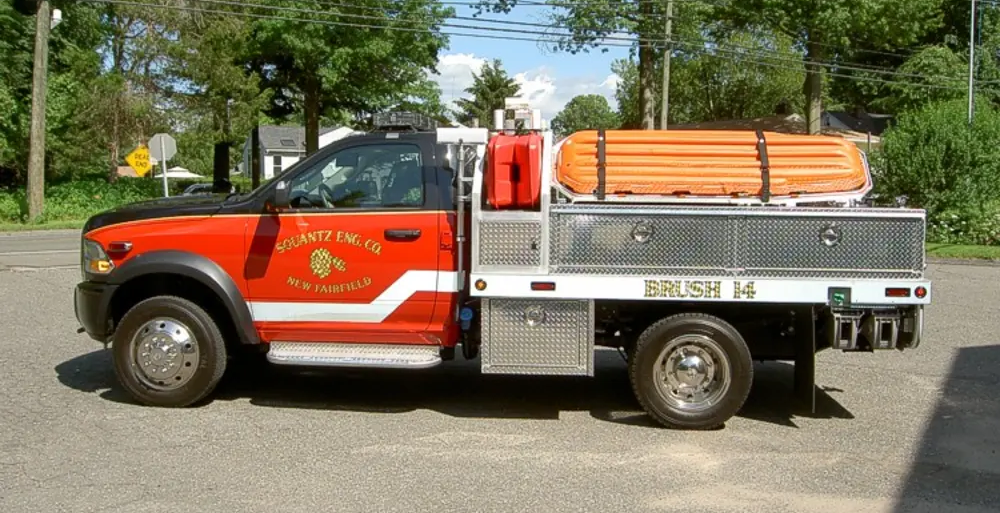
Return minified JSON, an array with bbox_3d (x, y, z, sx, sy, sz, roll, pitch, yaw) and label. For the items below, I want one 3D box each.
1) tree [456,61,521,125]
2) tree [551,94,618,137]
[{"bbox_3d":[-0.577,-5.937,50.278,4.600,8.193,4.600,1,4,0],"label":"tree"},{"bbox_3d":[6.345,-7.918,75.307,6.200,9.067,6.200,1,4,0],"label":"tree"}]

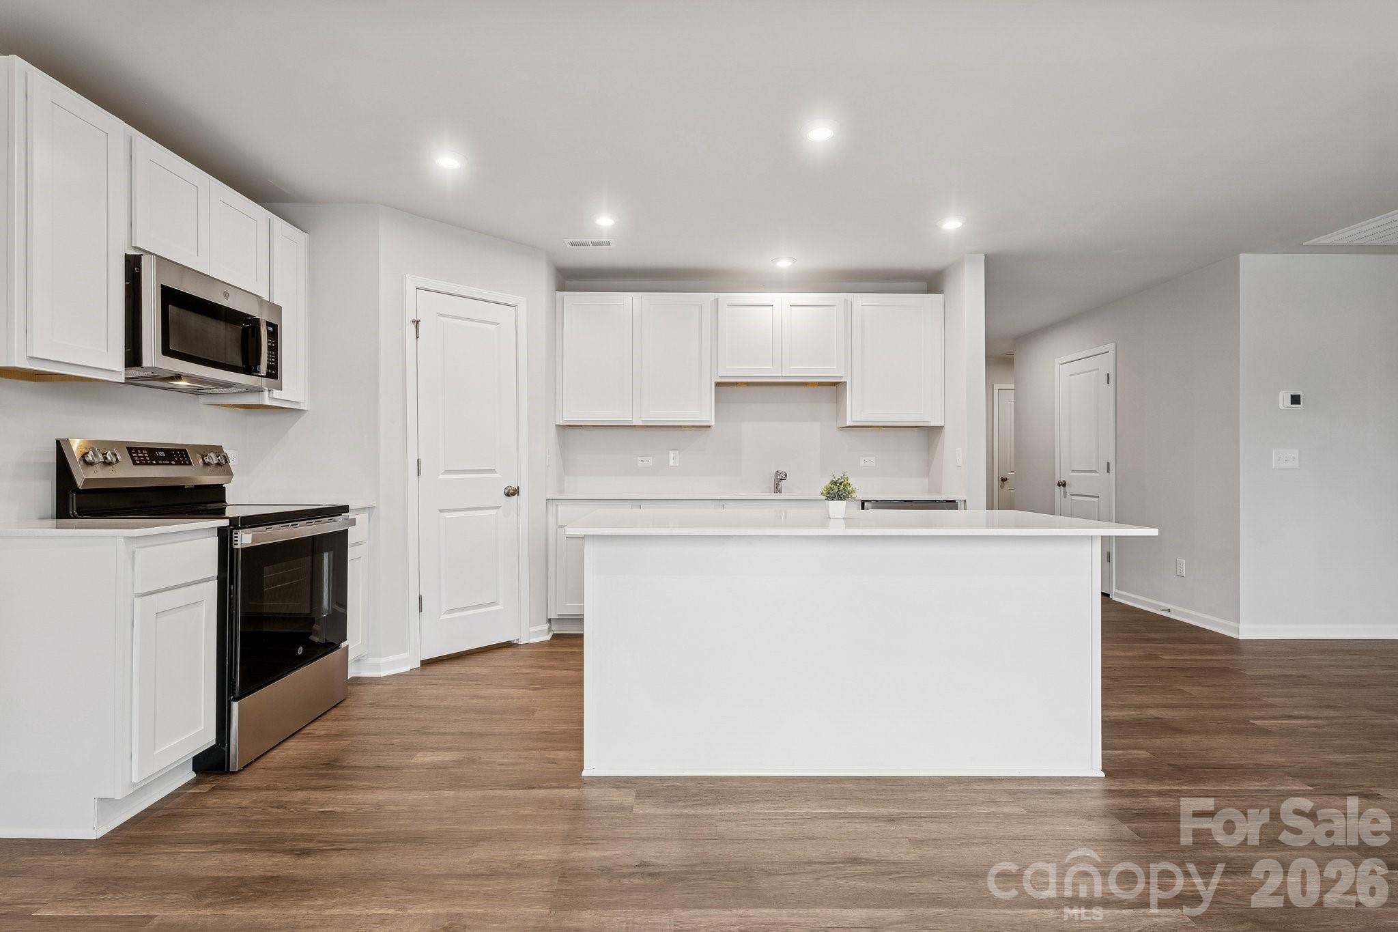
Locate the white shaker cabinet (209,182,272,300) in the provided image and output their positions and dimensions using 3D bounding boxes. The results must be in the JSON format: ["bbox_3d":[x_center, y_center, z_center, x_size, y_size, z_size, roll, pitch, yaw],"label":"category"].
[{"bbox_3d":[-2.200,-0.990,2.755,0.345,0.465,0.365,0,0,0],"label":"white shaker cabinet"}]

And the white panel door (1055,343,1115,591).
[{"bbox_3d":[3.423,0.048,5.524,0.060,2.102,0.837,0,0,-1],"label":"white panel door"}]

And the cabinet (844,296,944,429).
[{"bbox_3d":[1.349,-0.729,4.409,0.674,0.909,0.324,0,0,-1],"label":"cabinet"}]

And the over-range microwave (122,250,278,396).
[{"bbox_3d":[-2.145,-0.550,2.555,0.440,0.410,0.710,0,0,0],"label":"over-range microwave"}]

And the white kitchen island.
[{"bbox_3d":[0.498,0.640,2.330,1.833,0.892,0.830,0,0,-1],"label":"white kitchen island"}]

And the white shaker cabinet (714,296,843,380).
[{"bbox_3d":[0.560,-0.881,4.399,0.906,0.606,0.324,0,0,-1],"label":"white shaker cabinet"}]

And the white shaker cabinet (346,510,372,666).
[{"bbox_3d":[-1.989,0.630,3.055,0.627,0.843,0.299,0,0,-1],"label":"white shaker cabinet"}]

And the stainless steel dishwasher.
[{"bbox_3d":[1.385,0.680,4.360,0.610,0.860,0.600,0,0,0],"label":"stainless steel dishwasher"}]

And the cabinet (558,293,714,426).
[{"bbox_3d":[-0.434,-0.732,4.386,1.080,0.906,0.324,0,0,-1],"label":"cabinet"}]

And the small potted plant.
[{"bbox_3d":[0.557,0.115,2.470,0.138,0.187,0.135,0,0,0],"label":"small potted plant"}]

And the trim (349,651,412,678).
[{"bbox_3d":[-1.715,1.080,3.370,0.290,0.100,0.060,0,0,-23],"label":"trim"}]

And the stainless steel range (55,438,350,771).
[{"bbox_3d":[-2.020,0.515,2.650,0.690,1.210,0.735,0,0,0],"label":"stainless steel range"}]

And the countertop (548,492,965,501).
[{"bbox_3d":[0.362,0.208,4.240,2.659,0.026,0.632,0,0,-1],"label":"countertop"}]

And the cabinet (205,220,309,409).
[{"bbox_3d":[-2.200,-0.758,3.085,0.345,0.930,0.335,0,0,0],"label":"cabinet"}]

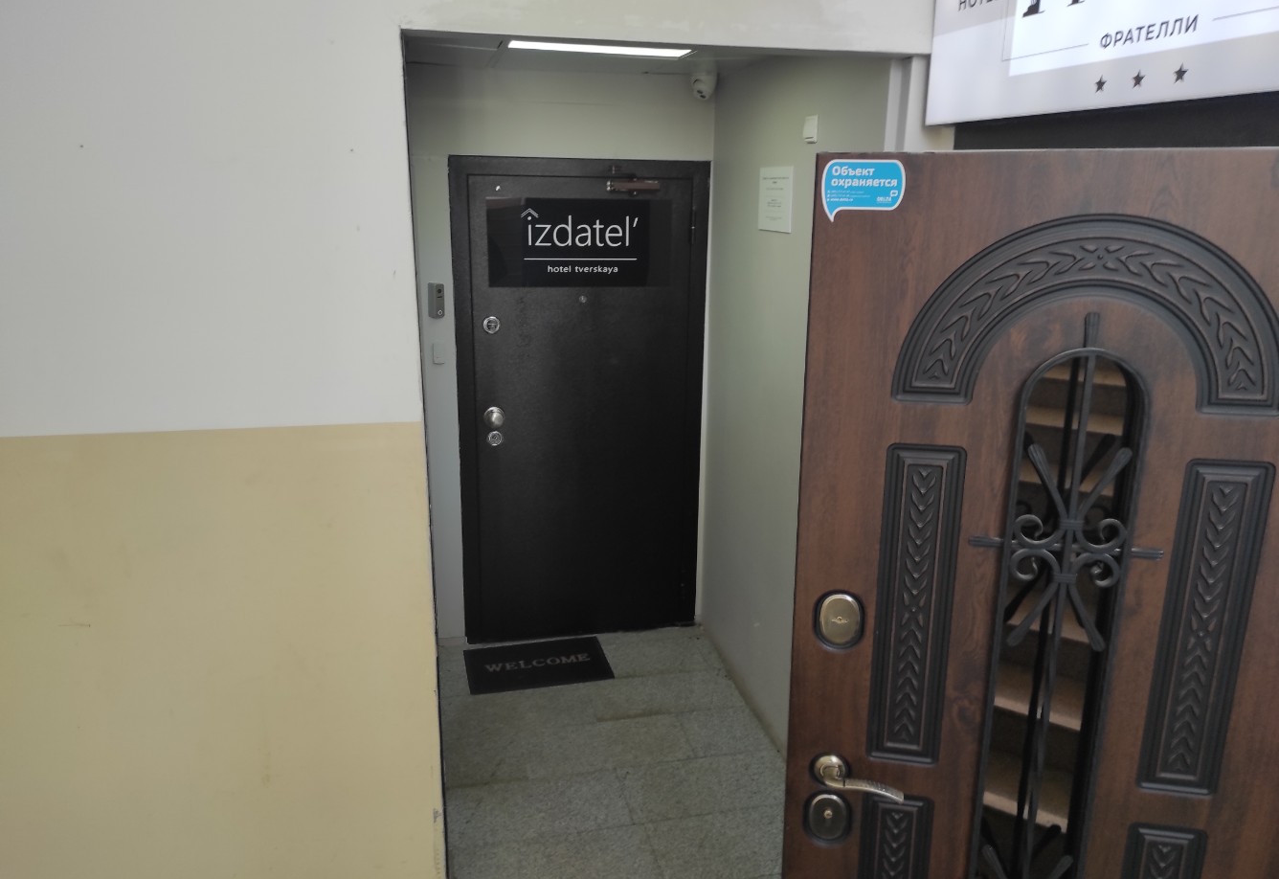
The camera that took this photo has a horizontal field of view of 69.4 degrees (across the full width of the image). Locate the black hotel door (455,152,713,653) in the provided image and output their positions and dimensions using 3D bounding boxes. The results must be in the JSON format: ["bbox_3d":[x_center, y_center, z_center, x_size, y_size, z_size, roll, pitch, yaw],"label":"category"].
[{"bbox_3d":[-0.247,-0.127,4.034,1.071,2.103,0.100,-3,15,-13],"label":"black hotel door"}]

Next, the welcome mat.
[{"bbox_3d":[-0.441,0.970,3.999,0.600,0.010,0.400,-3,15,-13],"label":"welcome mat"}]

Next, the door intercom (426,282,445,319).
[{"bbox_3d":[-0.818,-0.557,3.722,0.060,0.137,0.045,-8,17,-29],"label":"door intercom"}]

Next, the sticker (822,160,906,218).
[{"bbox_3d":[0.325,-0.361,1.339,0.117,0.084,0.002,3,16,11],"label":"sticker"}]

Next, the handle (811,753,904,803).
[{"bbox_3d":[0.371,0.581,1.565,0.146,0.055,0.058,3,16,11],"label":"handle"}]

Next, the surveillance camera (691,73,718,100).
[{"bbox_3d":[0.261,-1.419,3.717,0.110,0.100,0.110,1,14,1],"label":"surveillance camera"}]

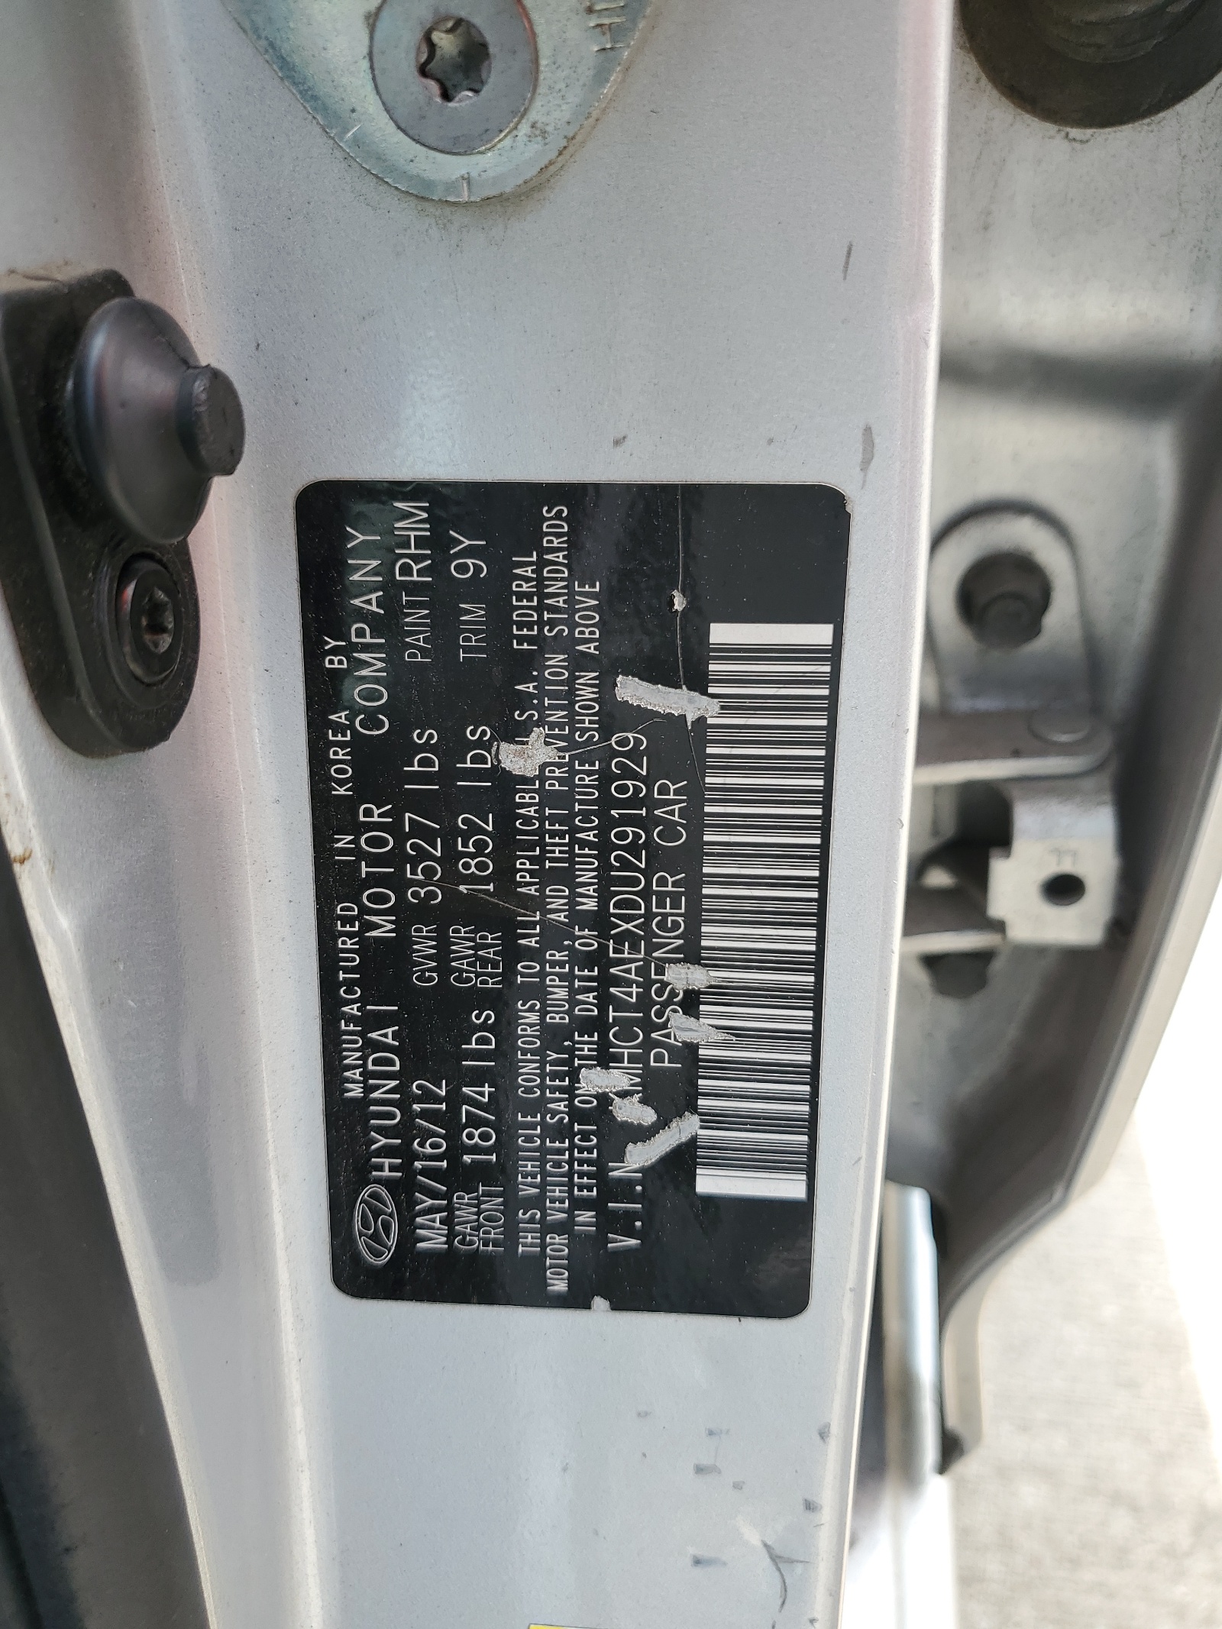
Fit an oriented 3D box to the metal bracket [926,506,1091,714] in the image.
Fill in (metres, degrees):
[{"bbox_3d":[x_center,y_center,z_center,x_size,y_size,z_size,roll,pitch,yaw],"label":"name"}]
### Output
[{"bbox_3d":[0.071,-0.037,0.222,0.028,0.035,0.013,-4,33,6],"label":"metal bracket"}]

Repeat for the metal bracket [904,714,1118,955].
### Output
[{"bbox_3d":[0.070,0.003,0.228,0.040,0.041,0.032,-4,33,6],"label":"metal bracket"}]

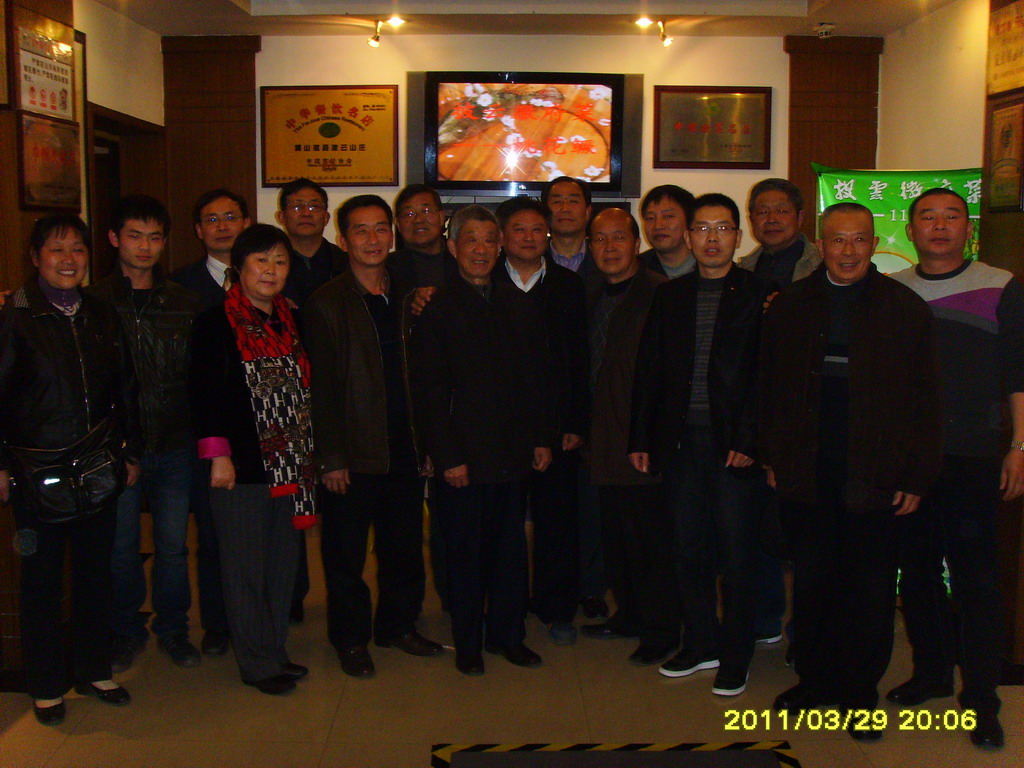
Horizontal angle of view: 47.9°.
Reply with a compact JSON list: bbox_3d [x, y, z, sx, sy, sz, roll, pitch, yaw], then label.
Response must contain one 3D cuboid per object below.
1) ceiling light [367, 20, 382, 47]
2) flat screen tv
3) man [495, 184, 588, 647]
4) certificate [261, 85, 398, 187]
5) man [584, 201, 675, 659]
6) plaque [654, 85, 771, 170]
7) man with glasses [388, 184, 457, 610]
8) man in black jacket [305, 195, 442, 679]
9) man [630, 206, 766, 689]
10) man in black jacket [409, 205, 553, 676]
[{"bbox_3d":[-0.660,-1.684,5.548,0.075,0.137,0.080,8,11,43],"label":"ceiling light"},{"bbox_3d":[0.071,-1.299,6.019,1.055,0.635,0.100,0,8,-1],"label":"flat screen tv"},{"bbox_3d":[0.058,0.143,4.338,0.520,1.671,0.340,0,8,-1],"label":"man"},{"bbox_3d":[-0.973,-1.322,6.120,0.738,0.539,0.035,0,8,-1],"label":"certificate"},{"bbox_3d":[0.418,0.175,4.204,0.500,1.625,0.360,6,10,37],"label":"man"},{"bbox_3d":[1.065,-1.354,6.094,0.621,0.438,0.030,0,8,-1],"label":"plaque"},{"bbox_3d":[-0.340,0.099,4.479,0.500,1.720,0.330,-1,8,-5],"label":"man with glasses"},{"bbox_3d":[-0.498,0.172,4.087,0.520,1.664,0.340,-4,9,-26],"label":"man in black jacket"},{"bbox_3d":[0.646,0.198,3.927,0.490,1.671,0.350,1,8,10],"label":"man"},{"bbox_3d":[-0.107,0.201,4.051,0.510,1.632,0.330,0,8,-4],"label":"man in black jacket"}]

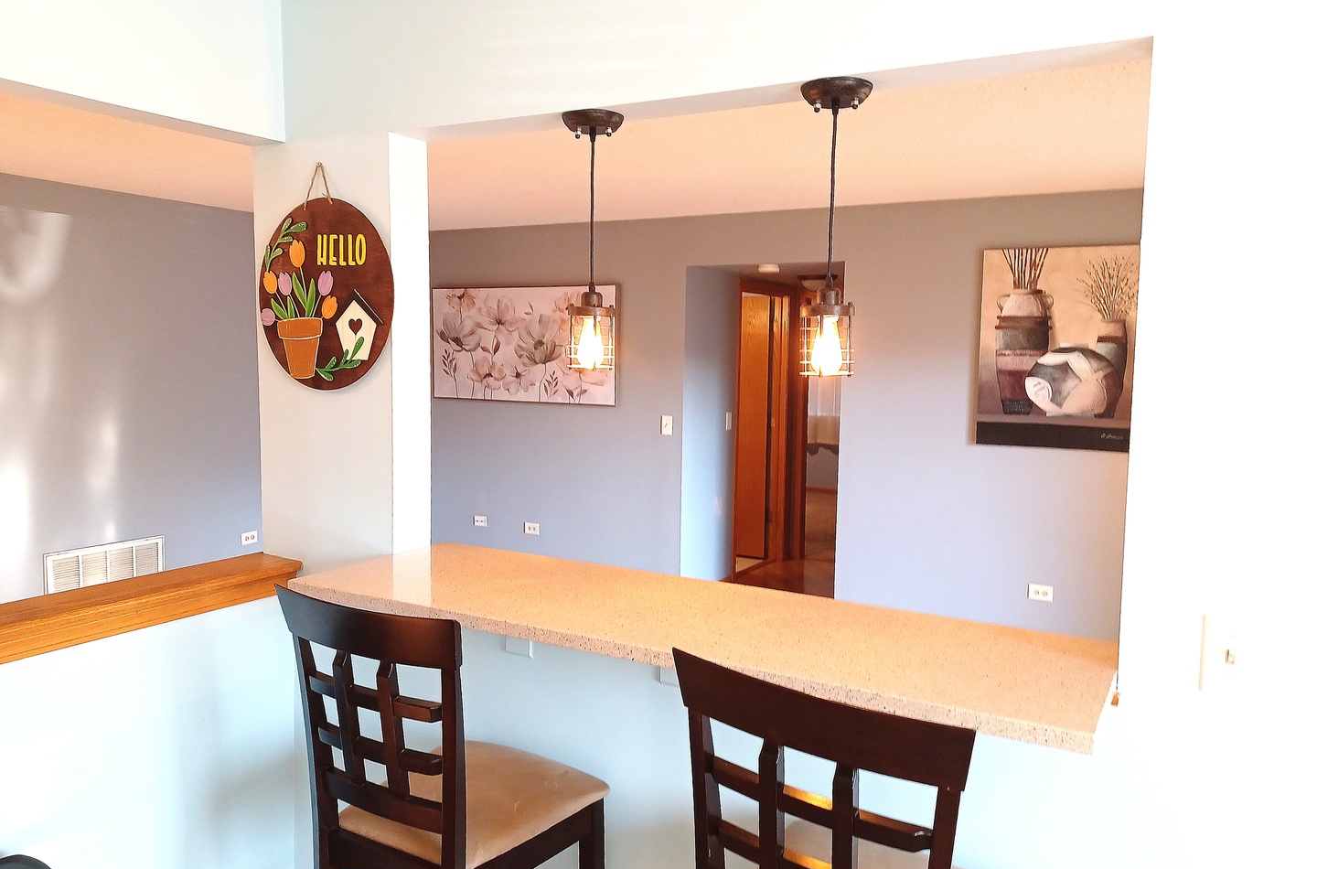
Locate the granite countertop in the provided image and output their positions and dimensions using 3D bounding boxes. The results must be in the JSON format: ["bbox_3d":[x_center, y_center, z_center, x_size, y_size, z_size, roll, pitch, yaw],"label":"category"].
[{"bbox_3d":[0.012,0.344,1.808,1.535,0.028,0.469,4,6,30],"label":"granite countertop"}]

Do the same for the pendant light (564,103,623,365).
[{"bbox_3d":[-0.138,-0.396,1.983,0.128,0.521,0.128,1,5,0],"label":"pendant light"}]

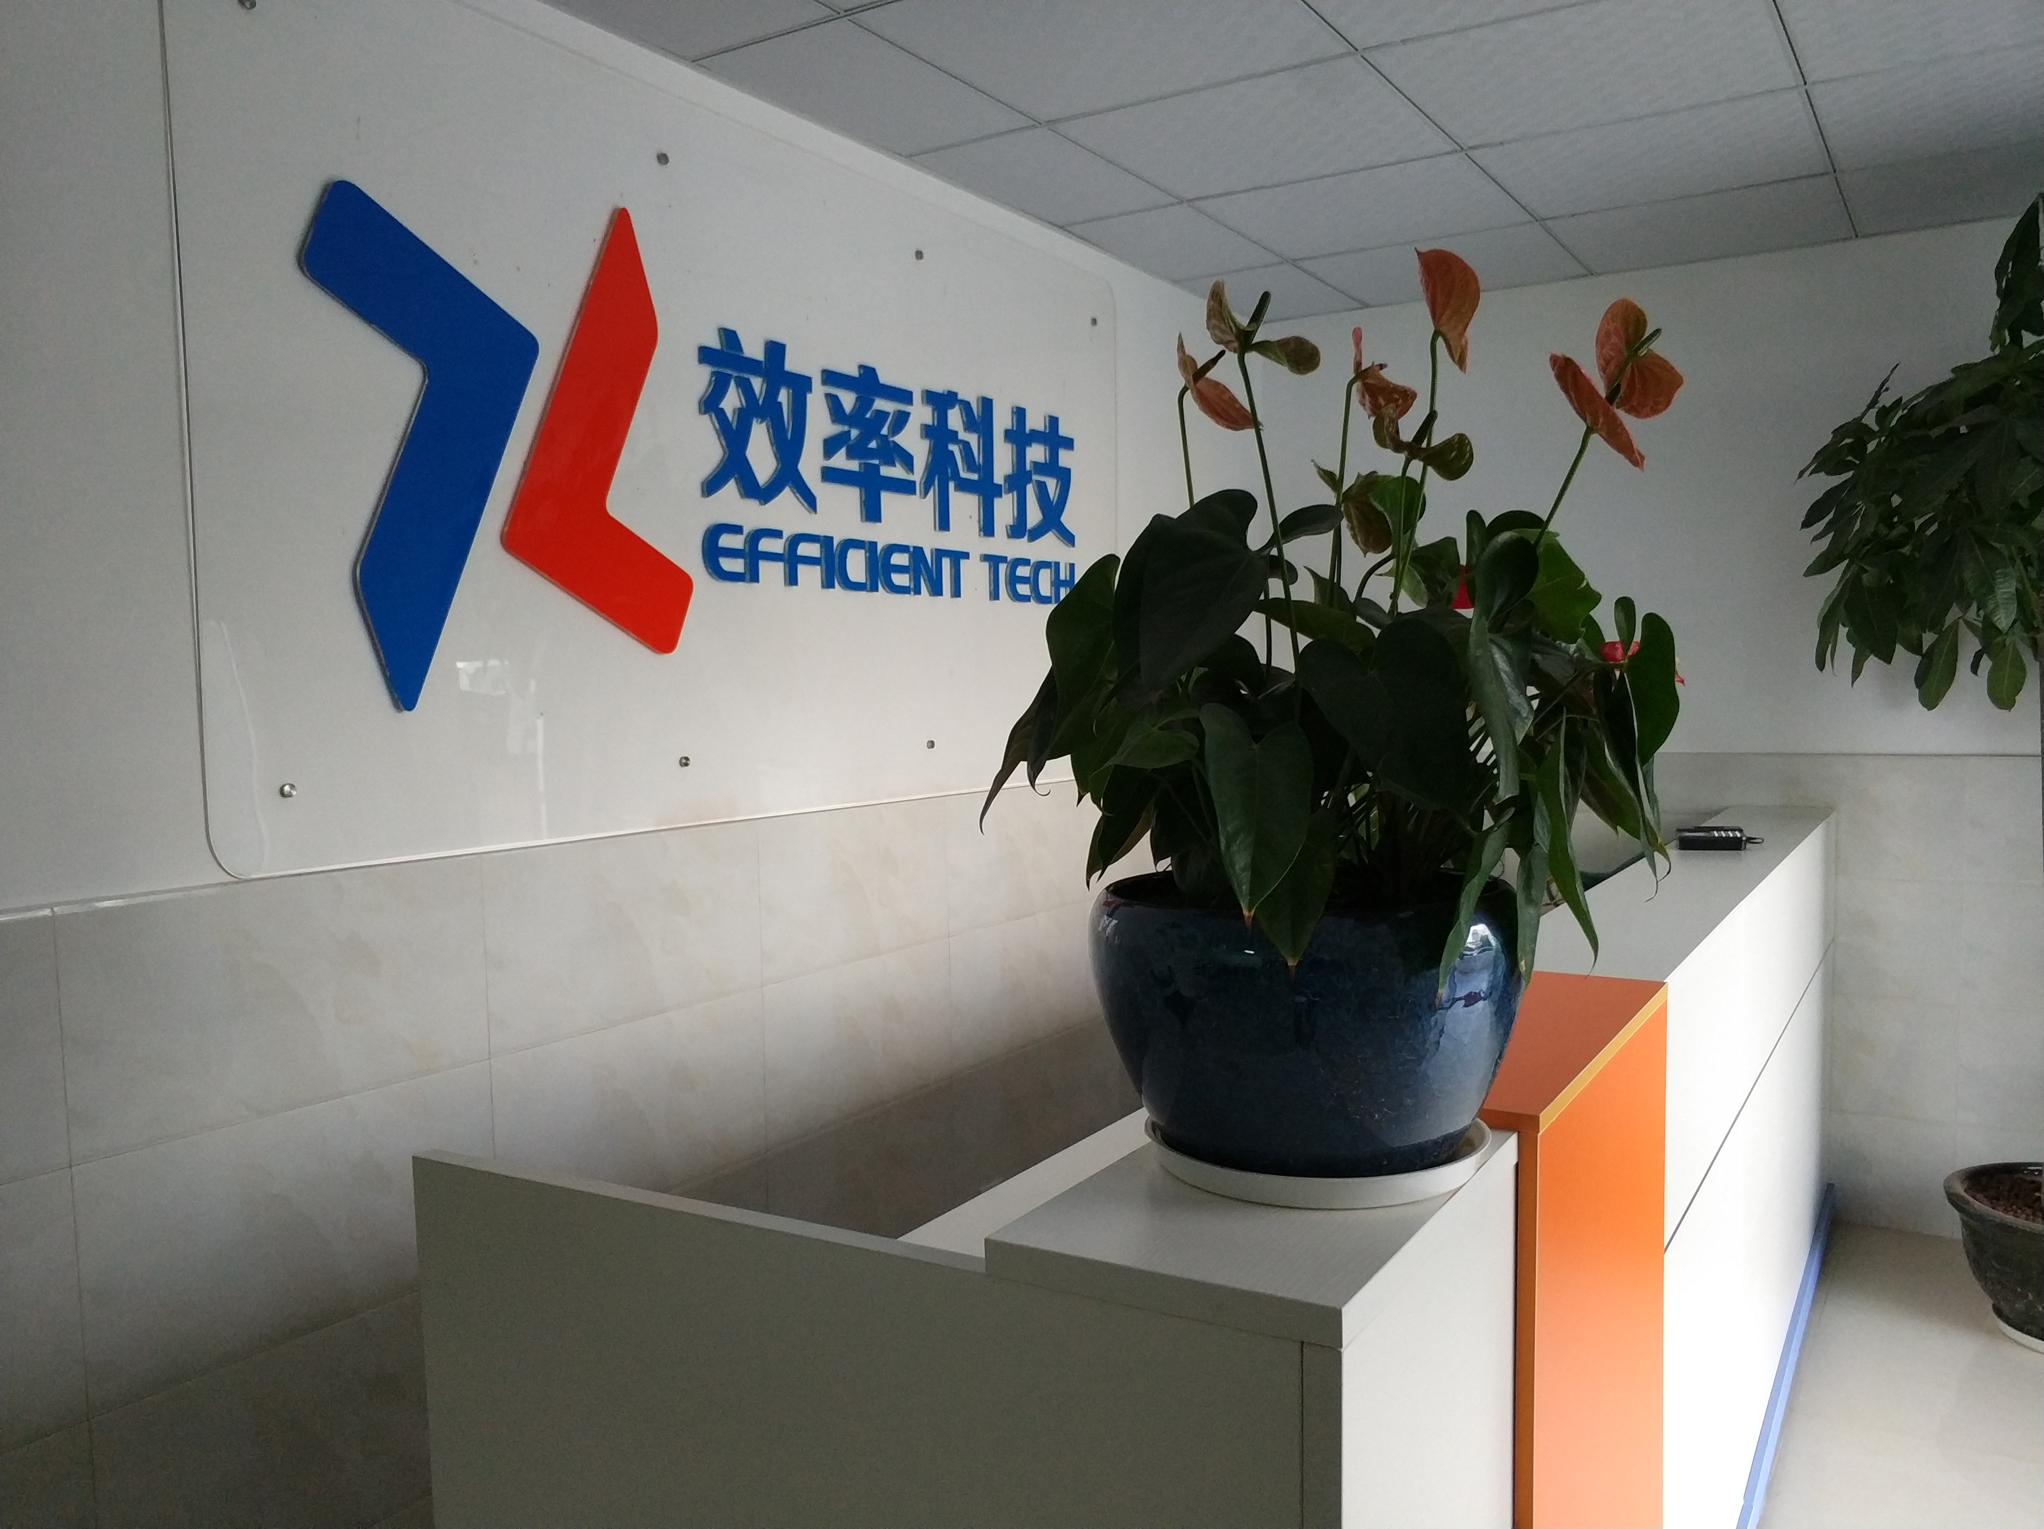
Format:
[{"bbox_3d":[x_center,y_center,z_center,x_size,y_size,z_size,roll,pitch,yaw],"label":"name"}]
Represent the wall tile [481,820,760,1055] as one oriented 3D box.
[{"bbox_3d":[-0.624,0.261,2.559,0.012,0.299,0.597,1,4,32],"label":"wall tile"}]

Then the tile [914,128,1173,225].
[{"bbox_3d":[0.065,-1.226,3.331,0.314,0.015,0.605,1,4,32],"label":"tile"}]

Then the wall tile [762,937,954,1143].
[{"bbox_3d":[-0.307,0.525,3.079,0.012,0.299,0.597,1,4,32],"label":"wall tile"}]

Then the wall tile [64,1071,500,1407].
[{"bbox_3d":[-0.925,0.588,2.068,0.011,0.294,0.592,1,4,32],"label":"wall tile"}]

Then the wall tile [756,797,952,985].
[{"bbox_3d":[-0.313,0.228,3.062,0.012,0.299,0.597,1,4,32],"label":"wall tile"}]

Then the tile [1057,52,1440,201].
[{"bbox_3d":[0.461,-1.221,3.087,0.605,0.015,0.605,1,4,32],"label":"tile"}]

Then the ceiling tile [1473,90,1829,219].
[{"bbox_3d":[1.287,-1.231,3.236,0.602,0.015,0.596,1,4,32],"label":"ceiling tile"}]

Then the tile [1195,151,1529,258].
[{"bbox_3d":[0.778,-1.255,3.602,0.605,0.015,0.605,1,4,32],"label":"tile"}]

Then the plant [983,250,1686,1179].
[{"bbox_3d":[0.232,-0.047,1.248,0.530,0.700,0.500,-1,3,0],"label":"plant"}]

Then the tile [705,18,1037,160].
[{"bbox_3d":[-0.249,-1.175,2.776,0.307,0.015,0.596,1,4,32],"label":"tile"}]

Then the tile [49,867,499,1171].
[{"bbox_3d":[-0.931,0.294,2.052,0.011,0.294,0.592,1,4,32],"label":"tile"}]

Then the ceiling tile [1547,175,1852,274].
[{"bbox_3d":[1.596,-1.265,3.737,0.602,0.015,0.578,1,4,32],"label":"ceiling tile"}]

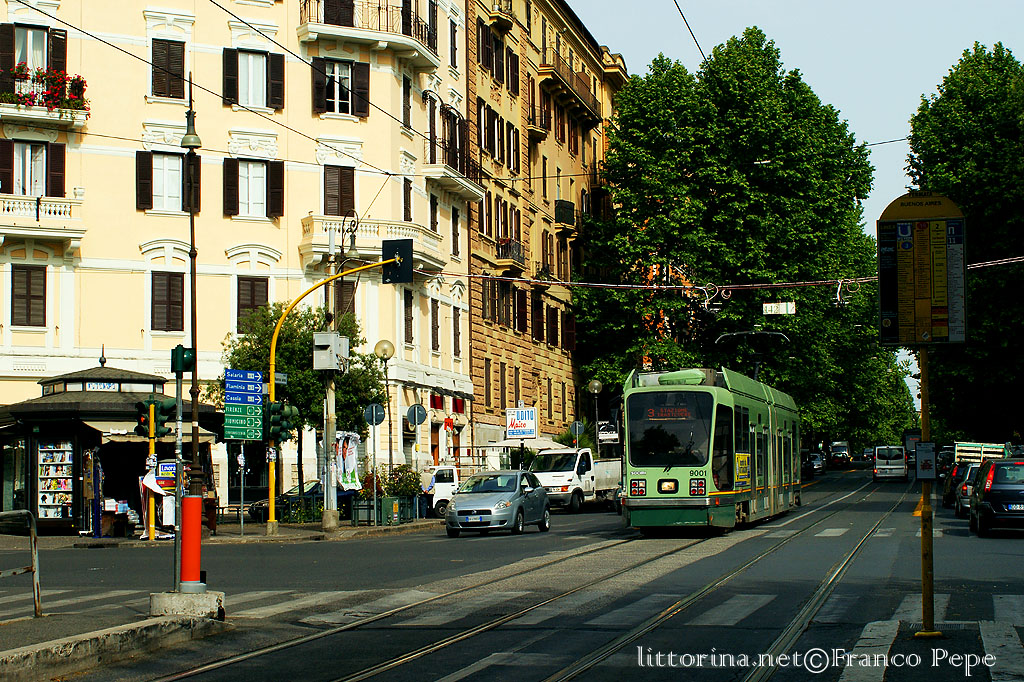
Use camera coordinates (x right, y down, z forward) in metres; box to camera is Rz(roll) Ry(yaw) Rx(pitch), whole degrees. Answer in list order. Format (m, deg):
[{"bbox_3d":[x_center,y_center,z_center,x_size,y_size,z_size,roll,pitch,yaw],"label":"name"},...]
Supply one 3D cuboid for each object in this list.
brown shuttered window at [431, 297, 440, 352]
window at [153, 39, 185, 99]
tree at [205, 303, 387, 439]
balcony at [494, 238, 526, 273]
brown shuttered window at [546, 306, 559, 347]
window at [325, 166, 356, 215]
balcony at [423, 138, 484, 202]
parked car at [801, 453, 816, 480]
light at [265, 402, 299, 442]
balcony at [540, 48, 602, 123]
[{"bbox_3d":[-3.045,-0.635,67.673,0.120,2.054,1.020,-2,-5,14],"label":"brown shuttered window"},{"bbox_3d":[-11.995,-9.508,59.670,1.162,2.040,0.100,2,-6,-28],"label":"window"},{"bbox_3d":[-6.098,1.848,48.500,5.100,5.828,4.800,-2,-5,14],"label":"tree"},{"bbox_3d":[-0.031,-4.160,84.935,0.859,1.258,2.823,-2,-5,14],"label":"balcony"},{"bbox_3d":[2.277,-0.792,94.765,0.280,2.203,1.150,-2,-5,14],"label":"brown shuttered window"},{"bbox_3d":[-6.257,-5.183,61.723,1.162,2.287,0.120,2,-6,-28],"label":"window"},{"bbox_3d":[-2.308,-6.915,70.315,0.900,1.428,6.189,-2,-5,14],"label":"balcony"},{"bbox_3d":[16.178,7.034,96.000,1.720,1.520,4.100,-2,-4,14],"label":"parked car"},{"bbox_3d":[-5.337,1.887,39.500,0.620,0.930,0.420,2,-6,-28],"label":"light"},{"bbox_3d":[3.579,-14.836,101.004,0.849,1.432,14.022,-2,-5,14],"label":"balcony"}]

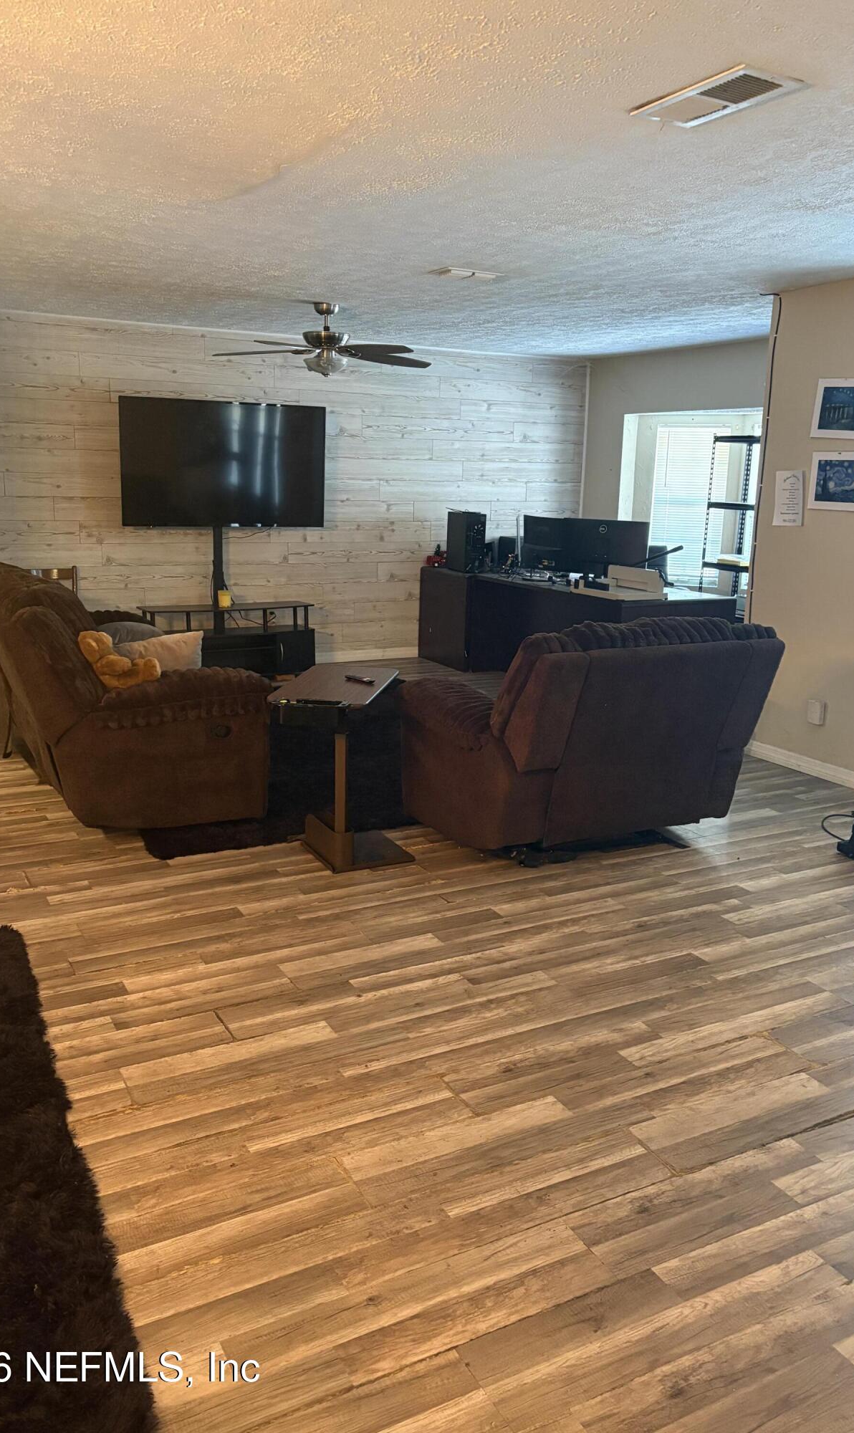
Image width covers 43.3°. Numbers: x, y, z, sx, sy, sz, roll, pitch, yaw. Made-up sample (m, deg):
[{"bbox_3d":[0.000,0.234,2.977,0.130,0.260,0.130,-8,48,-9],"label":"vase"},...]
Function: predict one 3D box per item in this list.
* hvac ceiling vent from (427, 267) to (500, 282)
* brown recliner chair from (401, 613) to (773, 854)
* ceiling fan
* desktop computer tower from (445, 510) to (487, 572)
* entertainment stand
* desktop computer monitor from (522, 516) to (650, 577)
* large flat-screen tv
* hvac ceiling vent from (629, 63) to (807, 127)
[{"bbox_3d":[0.176,-2.184,5.336,0.320,0.020,0.260,-5,15,-27],"label":"hvac ceiling vent"},{"bbox_3d":[0.641,0.041,4.420,1.110,0.970,1.050,-5,15,-27],"label":"brown recliner chair"},{"bbox_3d":[-0.607,-2.269,6.502,1.300,0.420,1.300,-5,15,-27],"label":"ceiling fan"},{"bbox_3d":[0.309,-1.357,8.362,0.170,0.445,0.400,-3,14,-21],"label":"desktop computer tower"},{"bbox_3d":[-1.426,-0.541,7.707,1.180,0.505,0.380,-5,15,-27],"label":"entertainment stand"},{"bbox_3d":[1.213,-1.288,8.232,0.900,0.430,0.200,10,15,31],"label":"desktop computer monitor"},{"bbox_3d":[-1.378,-1.727,7.417,1.440,0.835,0.070,-5,15,-27],"label":"large flat-screen tv"},{"bbox_3d":[0.737,-1.569,2.750,0.228,0.020,0.433,-5,15,-27],"label":"hvac ceiling vent"}]

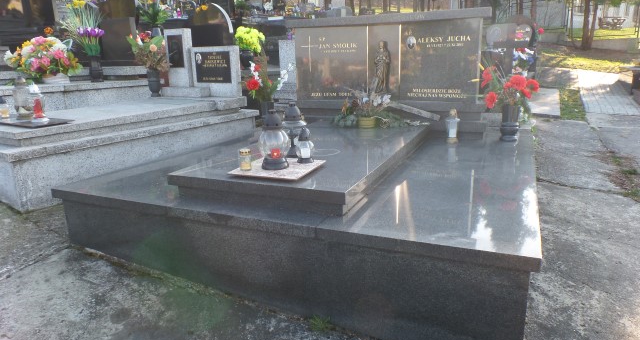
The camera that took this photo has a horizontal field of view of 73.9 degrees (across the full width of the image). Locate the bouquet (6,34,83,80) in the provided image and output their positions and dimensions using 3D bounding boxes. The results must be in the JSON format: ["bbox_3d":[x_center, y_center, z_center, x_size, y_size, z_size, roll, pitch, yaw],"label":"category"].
[{"bbox_3d":[-2.480,-1.020,3.860,0.570,0.430,0.430,-10,15,-31],"label":"bouquet"}]

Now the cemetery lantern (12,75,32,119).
[{"bbox_3d":[-2.160,-0.530,3.100,0.125,0.325,0.125,-10,16,-33],"label":"cemetery lantern"}]

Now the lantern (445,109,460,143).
[{"bbox_3d":[1.073,-0.356,3.446,0.118,0.279,0.118,5,16,25],"label":"lantern"}]

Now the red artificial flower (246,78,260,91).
[{"bbox_3d":[-0.540,-0.700,3.450,0.105,0.095,0.080,-4,13,-8],"label":"red artificial flower"}]

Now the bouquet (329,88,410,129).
[{"bbox_3d":[0.434,-0.554,3.784,0.674,0.325,0.348,5,16,25],"label":"bouquet"}]

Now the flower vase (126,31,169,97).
[{"bbox_3d":[-1.945,-1.199,4.830,0.420,0.700,0.380,-7,14,-20],"label":"flower vase"}]

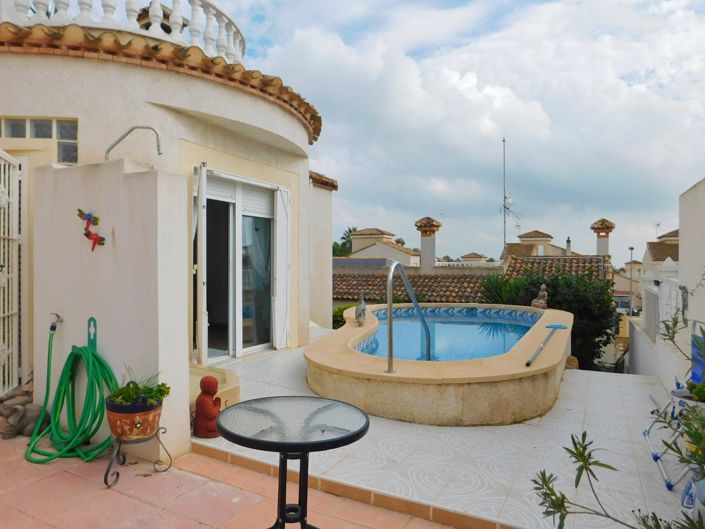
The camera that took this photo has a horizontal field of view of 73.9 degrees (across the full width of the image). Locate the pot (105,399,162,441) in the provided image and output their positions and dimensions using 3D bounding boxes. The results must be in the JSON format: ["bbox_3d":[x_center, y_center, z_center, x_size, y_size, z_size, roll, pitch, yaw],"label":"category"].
[{"bbox_3d":[-1.325,0.918,2.830,0.335,0.215,0.335,0,0,0],"label":"pot"}]

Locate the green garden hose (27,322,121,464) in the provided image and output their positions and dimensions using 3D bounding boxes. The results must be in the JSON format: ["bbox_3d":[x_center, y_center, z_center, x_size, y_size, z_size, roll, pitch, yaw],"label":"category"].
[{"bbox_3d":[-2.001,0.820,3.162,0.800,0.885,0.340,0,0,26],"label":"green garden hose"}]

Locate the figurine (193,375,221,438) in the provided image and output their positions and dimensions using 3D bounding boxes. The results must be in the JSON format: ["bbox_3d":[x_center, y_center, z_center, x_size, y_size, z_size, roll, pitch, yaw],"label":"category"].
[{"bbox_3d":[-1.025,1.001,3.335,0.205,0.410,0.190,0,0,-14],"label":"figurine"}]

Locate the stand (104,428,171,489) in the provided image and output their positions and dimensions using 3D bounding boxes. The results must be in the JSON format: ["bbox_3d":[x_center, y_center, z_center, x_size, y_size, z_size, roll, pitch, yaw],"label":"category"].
[{"bbox_3d":[-1.333,1.136,2.830,0.370,0.275,0.360,0,0,26],"label":"stand"}]

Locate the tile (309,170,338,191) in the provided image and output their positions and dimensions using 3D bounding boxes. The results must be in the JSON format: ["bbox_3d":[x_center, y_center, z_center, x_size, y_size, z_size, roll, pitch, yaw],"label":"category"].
[{"bbox_3d":[-0.519,-1.497,8.344,0.320,0.220,1.050,0,0,26],"label":"tile"}]

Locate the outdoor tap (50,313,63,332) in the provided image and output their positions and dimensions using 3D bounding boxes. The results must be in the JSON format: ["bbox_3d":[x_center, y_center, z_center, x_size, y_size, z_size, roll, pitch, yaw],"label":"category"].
[{"bbox_3d":[-2.140,0.422,3.385,0.055,0.140,0.100,0,0,26],"label":"outdoor tap"}]

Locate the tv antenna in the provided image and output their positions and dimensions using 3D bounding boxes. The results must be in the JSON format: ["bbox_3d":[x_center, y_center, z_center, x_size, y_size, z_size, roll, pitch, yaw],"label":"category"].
[{"bbox_3d":[11.100,-5.139,33.000,1.400,7.700,0.700,0,0,0],"label":"tv antenna"}]

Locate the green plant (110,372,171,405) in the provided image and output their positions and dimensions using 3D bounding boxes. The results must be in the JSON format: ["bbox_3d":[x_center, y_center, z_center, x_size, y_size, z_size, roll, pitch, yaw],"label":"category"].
[{"bbox_3d":[-1.290,0.753,2.830,0.370,0.200,0.330,0,0,26],"label":"green plant"}]

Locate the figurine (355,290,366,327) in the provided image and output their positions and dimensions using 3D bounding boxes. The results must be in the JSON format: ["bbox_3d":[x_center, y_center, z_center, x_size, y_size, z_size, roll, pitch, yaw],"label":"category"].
[{"bbox_3d":[0.118,0.648,6.900,0.160,0.530,0.150,0,0,-24],"label":"figurine"}]

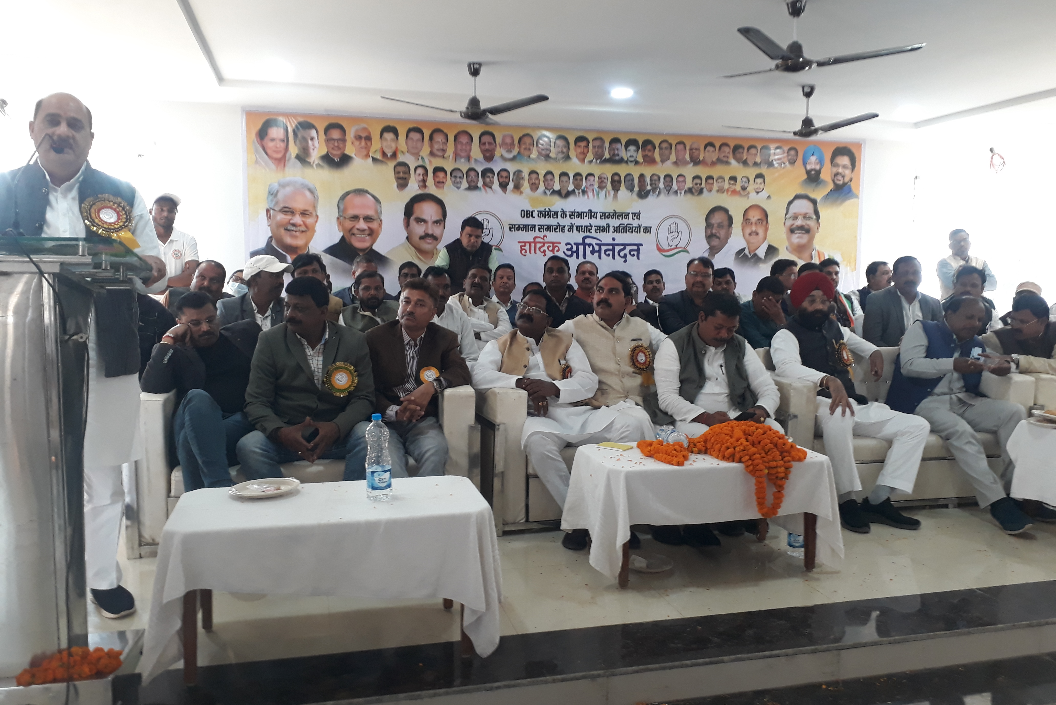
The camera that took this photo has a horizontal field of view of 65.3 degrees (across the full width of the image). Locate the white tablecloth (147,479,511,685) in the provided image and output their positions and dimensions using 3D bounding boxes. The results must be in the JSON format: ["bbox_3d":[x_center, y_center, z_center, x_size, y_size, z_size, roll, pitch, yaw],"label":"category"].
[{"bbox_3d":[-0.624,0.674,2.597,1.029,0.429,0.541,-1,5,-14],"label":"white tablecloth"}]

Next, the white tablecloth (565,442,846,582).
[{"bbox_3d":[0.702,0.608,3.365,1.035,0.427,0.575,-1,5,-14],"label":"white tablecloth"}]

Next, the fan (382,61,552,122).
[{"bbox_3d":[-0.305,-1.677,5.276,1.070,0.365,1.140,4,6,39],"label":"fan"}]

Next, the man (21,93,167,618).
[{"bbox_3d":[-1.559,0.013,2.843,0.610,1.771,0.480,-2,5,-25],"label":"man"}]

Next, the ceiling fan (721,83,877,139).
[{"bbox_3d":[2.027,-1.709,5.871,1.140,0.365,1.070,-2,6,-30],"label":"ceiling fan"}]

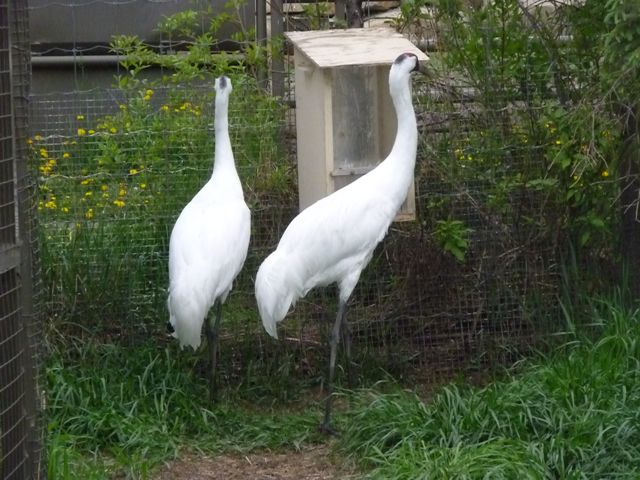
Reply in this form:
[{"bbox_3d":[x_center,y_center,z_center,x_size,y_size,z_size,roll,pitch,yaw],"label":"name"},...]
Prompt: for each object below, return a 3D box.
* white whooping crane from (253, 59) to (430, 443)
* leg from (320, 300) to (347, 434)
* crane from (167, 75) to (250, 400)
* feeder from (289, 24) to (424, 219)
[{"bbox_3d":[0.073,0.006,8.752,0.755,1.295,0.306,-7,10,-40],"label":"white whooping crane"},{"bbox_3d":[0.046,0.435,8.772,0.102,0.459,0.071,-7,10,-40],"label":"leg"},{"bbox_3d":[-0.391,0.005,9.060,0.275,1.204,0.673,1,8,12],"label":"crane"},{"bbox_3d":[0.136,-0.417,9.323,0.418,0.668,0.357,-4,8,-21],"label":"feeder"}]

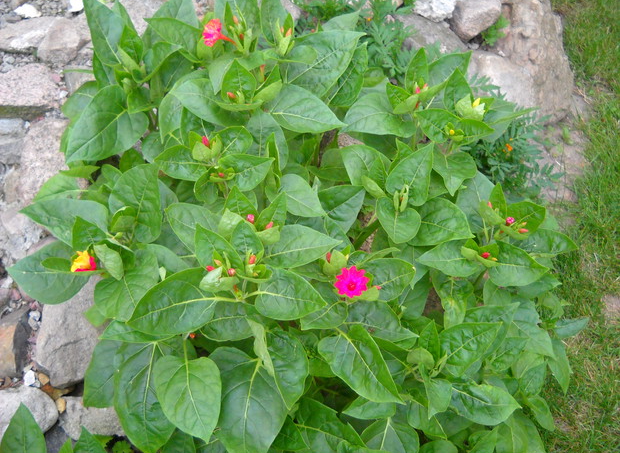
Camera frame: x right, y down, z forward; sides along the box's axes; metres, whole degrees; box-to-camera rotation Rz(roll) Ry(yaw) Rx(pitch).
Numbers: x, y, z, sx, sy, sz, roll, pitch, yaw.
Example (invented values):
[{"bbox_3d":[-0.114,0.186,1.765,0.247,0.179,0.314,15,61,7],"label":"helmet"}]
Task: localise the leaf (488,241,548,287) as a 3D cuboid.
[{"bbox_3d":[0.253,0.045,0.890,0.080,0.020,0.060,6,62,-13],"label":"leaf"}]

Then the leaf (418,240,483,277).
[{"bbox_3d":[0.181,0.042,0.943,0.090,0.018,0.059,0,52,9],"label":"leaf"}]

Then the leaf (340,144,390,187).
[{"bbox_3d":[0.073,-0.083,1.017,0.066,0.020,0.110,-27,43,-13],"label":"leaf"}]

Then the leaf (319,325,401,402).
[{"bbox_3d":[0.065,0.167,0.864,0.063,0.030,0.122,-37,72,-21],"label":"leaf"}]

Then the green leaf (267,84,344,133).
[{"bbox_3d":[-0.004,-0.161,1.042,0.119,0.025,0.077,11,62,1],"label":"green leaf"}]

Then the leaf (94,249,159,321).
[{"bbox_3d":[-0.210,0.067,0.840,0.067,0.022,0.088,-23,66,-1],"label":"leaf"}]

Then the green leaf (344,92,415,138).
[{"bbox_3d":[0.096,-0.152,1.042,0.107,0.025,0.084,-14,65,-1],"label":"green leaf"}]

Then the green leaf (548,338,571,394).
[{"bbox_3d":[0.326,0.181,0.960,0.045,0.018,0.074,4,73,-33],"label":"green leaf"}]

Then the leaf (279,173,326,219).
[{"bbox_3d":[-0.009,-0.036,0.870,0.064,0.018,0.053,28,65,3],"label":"leaf"}]

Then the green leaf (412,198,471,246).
[{"bbox_3d":[0.154,-0.005,0.860,0.080,0.020,0.065,17,64,-1],"label":"green leaf"}]

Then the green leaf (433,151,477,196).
[{"bbox_3d":[0.179,-0.066,0.910,0.059,0.022,0.064,1,69,-6],"label":"green leaf"}]

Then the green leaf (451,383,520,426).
[{"bbox_3d":[0.204,0.209,0.864,0.088,0.020,0.051,17,59,3],"label":"green leaf"}]

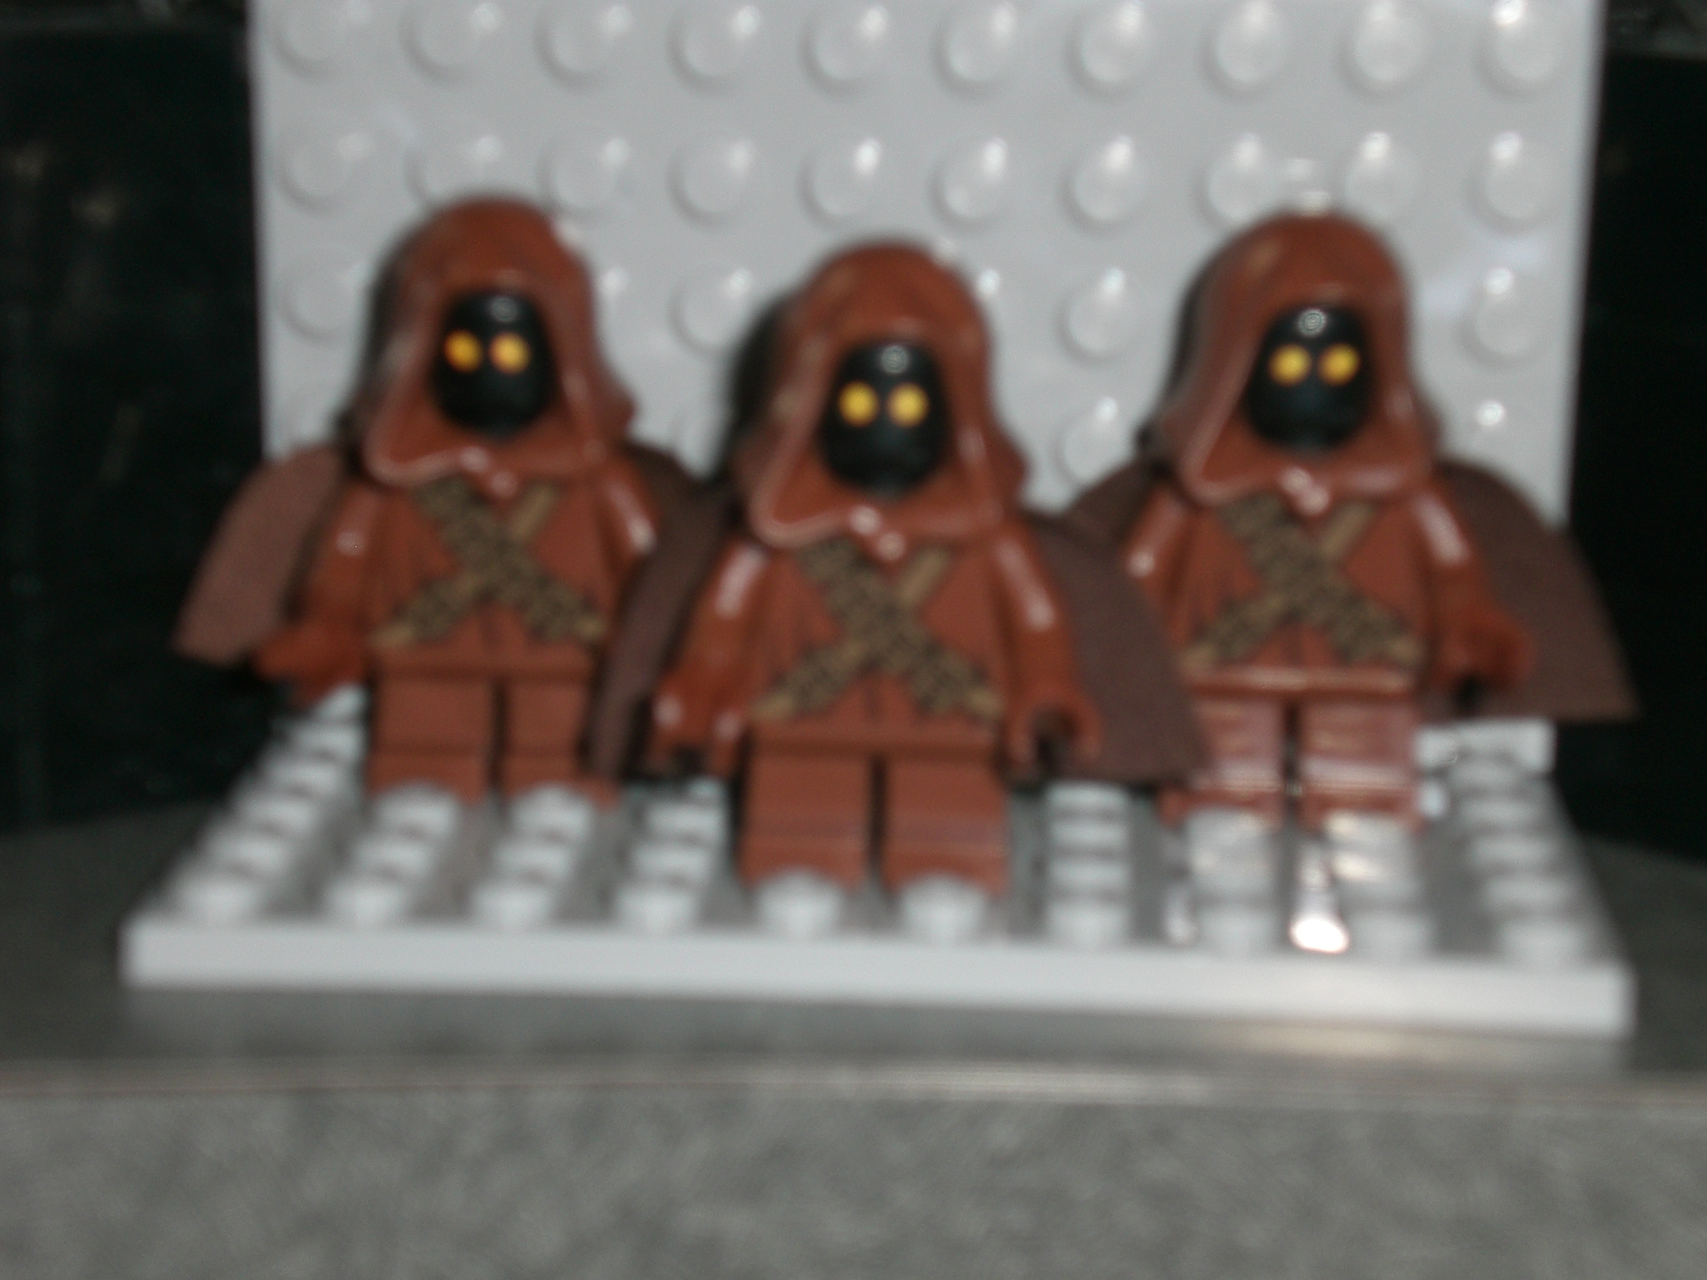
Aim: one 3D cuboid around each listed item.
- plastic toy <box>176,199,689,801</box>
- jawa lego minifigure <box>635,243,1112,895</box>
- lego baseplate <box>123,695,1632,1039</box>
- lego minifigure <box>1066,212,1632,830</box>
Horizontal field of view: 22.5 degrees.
[{"bbox_3d":[-0.023,-0.009,0.256,0.035,0.036,0.017,1,13,3],"label":"plastic toy"},{"bbox_3d":[0.002,-0.005,0.240,0.030,0.036,0.017,1,13,3],"label":"jawa lego minifigure"},{"bbox_3d":[0.002,0.012,0.253,0.080,0.005,0.048,1,13,3],"label":"lego baseplate"},{"bbox_3d":[0.028,-0.008,0.254,0.036,0.036,0.017,1,13,3],"label":"lego minifigure"}]

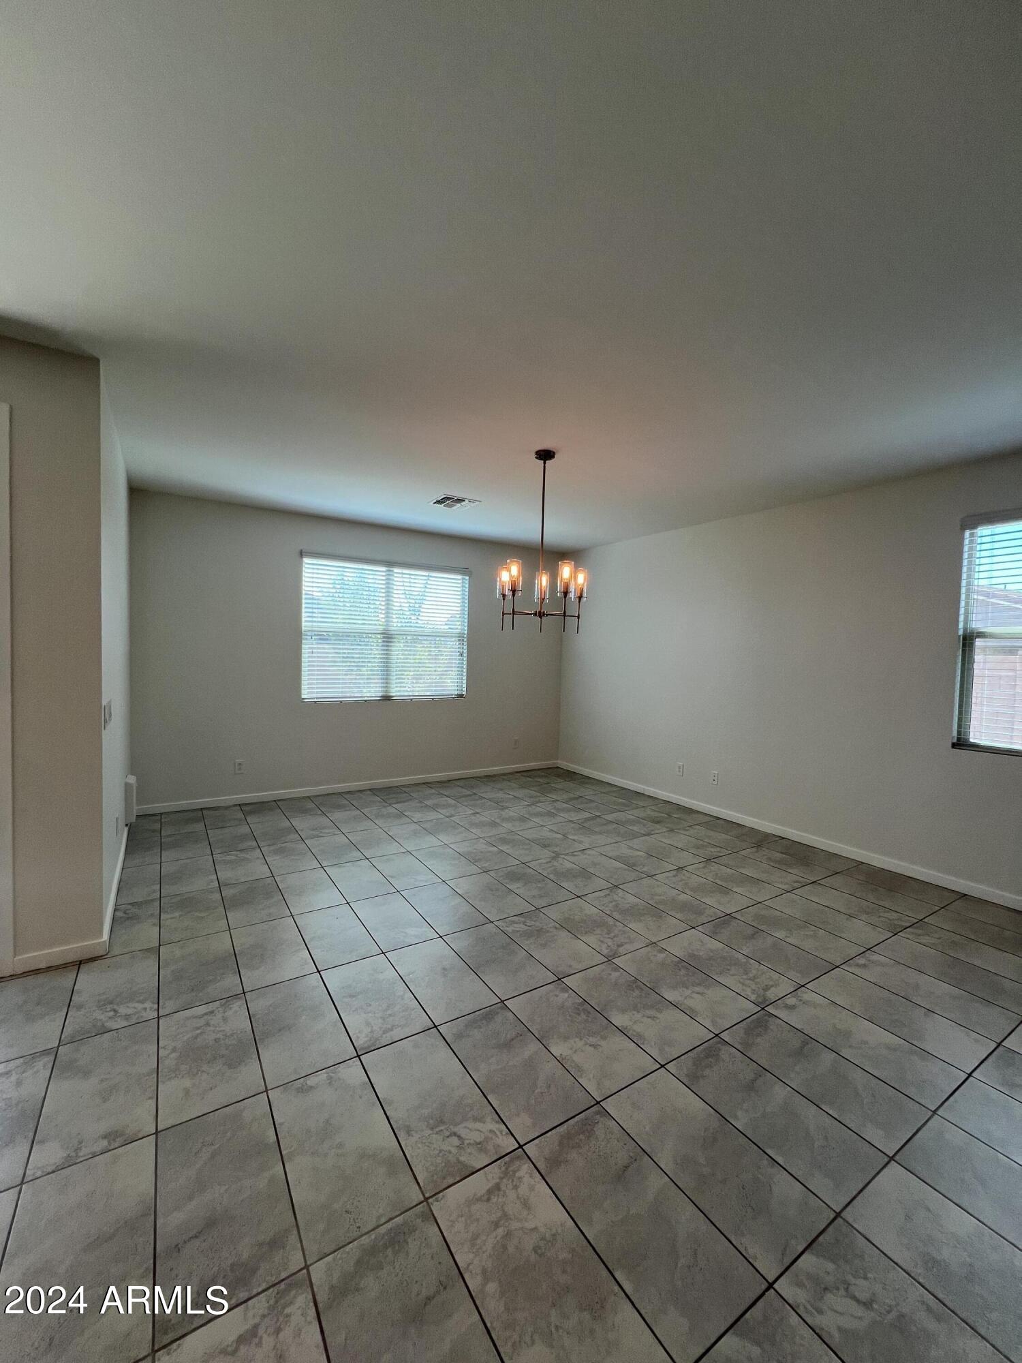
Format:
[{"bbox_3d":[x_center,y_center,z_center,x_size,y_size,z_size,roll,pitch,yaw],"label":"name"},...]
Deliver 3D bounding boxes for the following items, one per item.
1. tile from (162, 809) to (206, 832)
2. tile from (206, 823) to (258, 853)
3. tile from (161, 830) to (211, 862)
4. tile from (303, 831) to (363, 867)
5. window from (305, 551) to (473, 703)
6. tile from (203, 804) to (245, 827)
[{"bbox_3d":[-2.733,1.184,4.291,0.300,0.010,0.600,0,3,-34],"label":"tile"},{"bbox_3d":[-2.149,1.213,3.959,0.300,0.010,0.600,0,3,-34],"label":"tile"},{"bbox_3d":[-2.400,1.211,3.793,0.300,0.010,0.600,0,3,-34],"label":"tile"},{"bbox_3d":[-1.315,1.243,3.795,0.300,0.010,0.600,0,3,-34],"label":"tile"},{"bbox_3d":[-1.304,-0.537,5.625,1.881,1.501,0.080,0,3,-34],"label":"window"},{"bbox_3d":[-2.482,1.185,4.458,0.300,0.010,0.600,0,3,-34],"label":"tile"}]

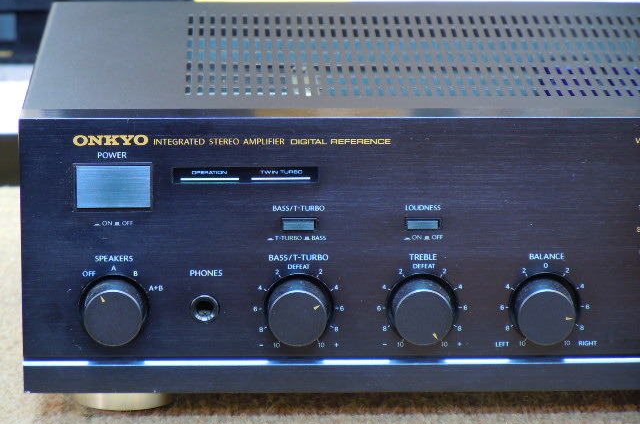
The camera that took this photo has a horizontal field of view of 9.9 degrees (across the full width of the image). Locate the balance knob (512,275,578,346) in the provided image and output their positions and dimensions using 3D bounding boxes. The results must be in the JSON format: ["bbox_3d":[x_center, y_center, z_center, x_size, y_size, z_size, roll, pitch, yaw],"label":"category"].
[{"bbox_3d":[0.090,0.040,1.473,0.026,0.026,0.017,0,13,-1],"label":"balance knob"}]

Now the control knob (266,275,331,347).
[{"bbox_3d":[-0.008,0.040,1.470,0.026,0.026,0.017,0,13,-1],"label":"control knob"}]

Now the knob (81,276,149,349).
[{"bbox_3d":[-0.082,0.041,1.469,0.026,0.026,0.017,0,13,-1],"label":"knob"}]

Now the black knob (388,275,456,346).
[{"bbox_3d":[0.041,0.040,1.472,0.026,0.026,0.017,0,13,-1],"label":"black knob"}]

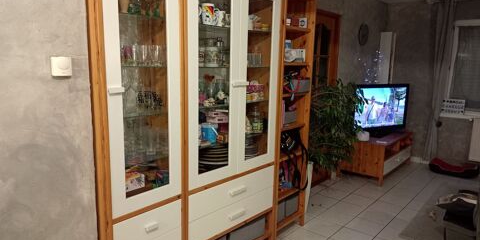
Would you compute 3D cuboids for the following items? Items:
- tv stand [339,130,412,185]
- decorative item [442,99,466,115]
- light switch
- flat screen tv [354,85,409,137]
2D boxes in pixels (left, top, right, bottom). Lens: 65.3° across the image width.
[{"bbox_3d":[1.918,0.467,5.231,0.570,0.530,1.140,9,12,39],"label":"tv stand"},{"bbox_3d":[3.001,-0.177,5.267,0.285,0.215,0.055,9,12,39],"label":"decorative item"},{"bbox_3d":[-0.792,-0.238,1.672,0.025,0.084,0.086,9,12,39],"label":"light switch"},{"bbox_3d":[1.899,-0.117,5.014,0.960,0.690,0.180,-4,10,-26],"label":"flat screen tv"}]

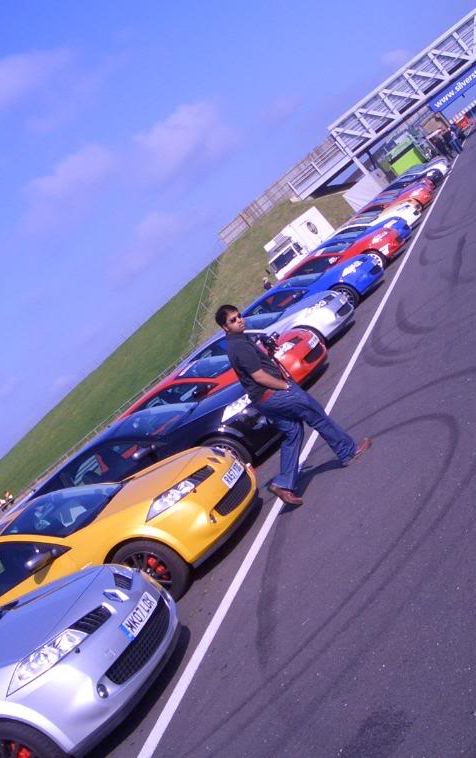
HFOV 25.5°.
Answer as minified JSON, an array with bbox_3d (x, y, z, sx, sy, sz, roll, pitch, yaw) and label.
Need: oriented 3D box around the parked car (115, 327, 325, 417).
[{"bbox_3d":[-0.604,0.480,16.365,4.230,1.440,1.790,-38,3,21],"label":"parked car"}]

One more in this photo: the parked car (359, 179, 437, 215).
[{"bbox_3d":[4.819,-5.418,36.615,4.150,1.440,1.780,-38,3,19],"label":"parked car"}]

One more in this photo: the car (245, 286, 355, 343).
[{"bbox_3d":[0.180,-0.323,18.735,4.230,1.440,1.820,-39,3,20],"label":"car"}]

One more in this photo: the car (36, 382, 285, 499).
[{"bbox_3d":[-1.129,1.150,12.925,4.230,1.440,1.820,-39,3,19],"label":"car"}]

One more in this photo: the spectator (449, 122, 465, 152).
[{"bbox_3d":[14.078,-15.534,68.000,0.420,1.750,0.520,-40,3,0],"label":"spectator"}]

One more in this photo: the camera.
[{"bbox_3d":[0.277,-0.311,8.950,0.170,0.150,0.140,-39,3,10],"label":"camera"}]

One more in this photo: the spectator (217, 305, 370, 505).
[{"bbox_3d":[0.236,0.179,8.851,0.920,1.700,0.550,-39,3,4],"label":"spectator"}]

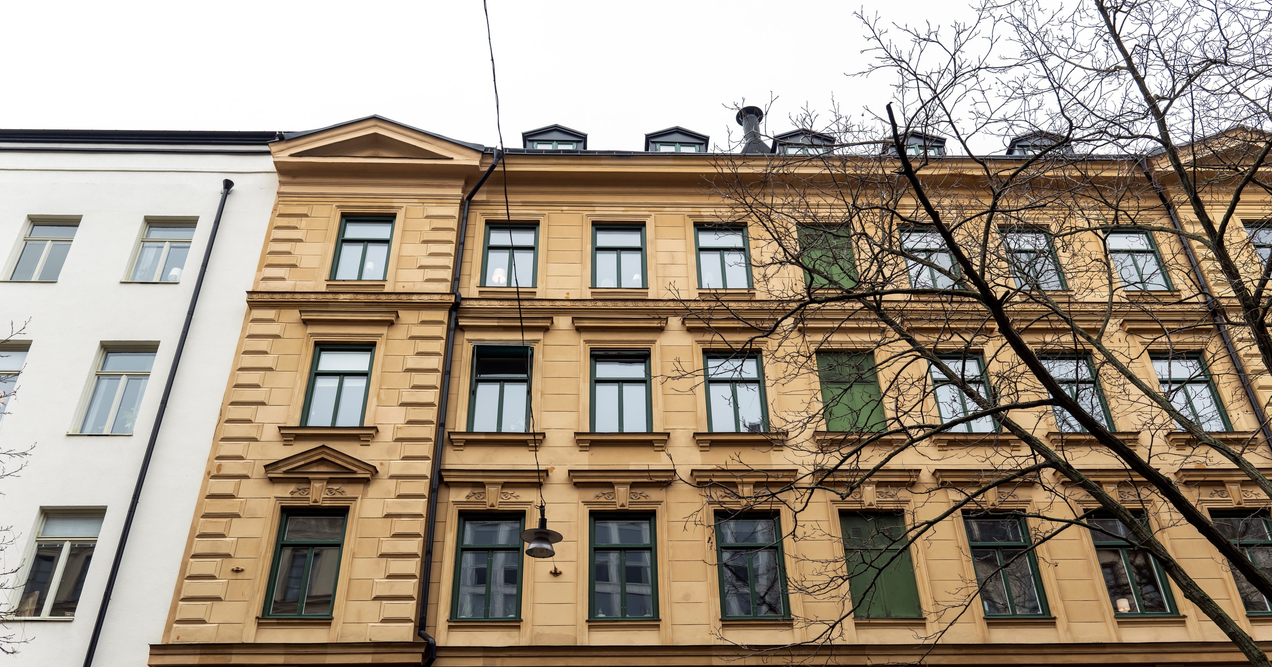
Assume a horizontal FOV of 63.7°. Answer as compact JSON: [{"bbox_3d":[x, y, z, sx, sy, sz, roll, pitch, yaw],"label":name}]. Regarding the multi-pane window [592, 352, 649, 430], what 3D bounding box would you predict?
[{"bbox_3d":[-0.305,1.177,20.550,1.214,1.938,0.150,0,-33,-3],"label":"multi-pane window"}]

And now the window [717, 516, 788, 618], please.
[{"bbox_3d":[2.142,4.306,19.008,1.277,2.143,0.160,0,-35,-2],"label":"window"}]

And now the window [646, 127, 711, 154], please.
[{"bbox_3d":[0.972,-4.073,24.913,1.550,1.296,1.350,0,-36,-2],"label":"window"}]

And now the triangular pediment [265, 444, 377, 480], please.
[{"bbox_3d":[-5.584,2.336,18.216,1.970,0.673,0.250,0,-36,-2],"label":"triangular pediment"}]

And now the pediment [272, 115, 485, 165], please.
[{"bbox_3d":[-5.747,-4.179,23.168,4.681,1.485,0.600,0,-33,-3],"label":"pediment"}]

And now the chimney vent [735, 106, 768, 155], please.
[{"bbox_3d":[2.946,-4.808,25.369,0.800,1.750,0.800,0,-36,-2],"label":"chimney vent"}]

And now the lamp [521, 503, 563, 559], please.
[{"bbox_3d":[-1.280,2.661,13.967,0.580,0.699,0.580,0,-33,-3],"label":"lamp"}]

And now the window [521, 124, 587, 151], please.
[{"bbox_3d":[-2.074,-4.426,26.348,1.663,1.350,1.300,0,-35,-2],"label":"window"}]

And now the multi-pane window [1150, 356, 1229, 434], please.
[{"bbox_3d":[11.659,1.305,21.568,1.260,2.030,0.160,0,-35,-2],"label":"multi-pane window"}]

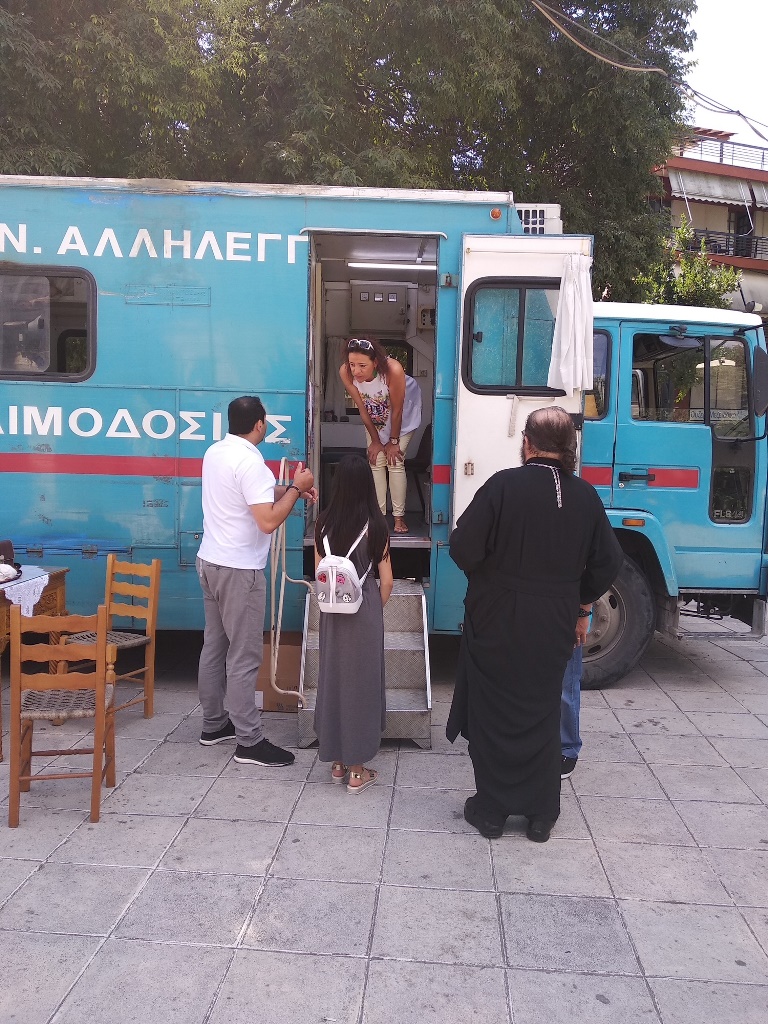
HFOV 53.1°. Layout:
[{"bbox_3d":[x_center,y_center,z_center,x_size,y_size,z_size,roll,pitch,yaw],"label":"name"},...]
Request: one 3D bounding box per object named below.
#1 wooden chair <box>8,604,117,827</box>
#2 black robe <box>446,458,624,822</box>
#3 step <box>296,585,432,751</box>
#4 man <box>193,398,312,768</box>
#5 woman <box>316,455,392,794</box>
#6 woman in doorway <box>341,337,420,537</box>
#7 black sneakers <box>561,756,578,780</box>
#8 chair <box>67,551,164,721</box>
[{"bbox_3d":[-1.308,0.784,3.165,0.410,0.880,0.420,0,5,-11],"label":"wooden chair"},{"bbox_3d":[0.582,0.496,3.079,0.650,1.420,0.450,1,5,-2],"label":"black robe"},{"bbox_3d":[-0.104,0.810,4.279,0.670,0.690,0.900,1,5,-2],"label":"step"},{"bbox_3d":[-0.655,0.311,3.748,0.520,1.750,0.480,-2,5,-33],"label":"man"},{"bbox_3d":[-0.146,0.481,3.470,0.380,1.475,0.360,3,5,20],"label":"woman"},{"bbox_3d":[-0.011,-0.503,5.086,0.440,1.280,0.520,3,5,28],"label":"woman in doorway"},{"bbox_3d":[0.755,1.174,3.545,0.110,0.110,0.290,5,6,44],"label":"black sneakers"},{"bbox_3d":[-1.507,0.699,4.172,0.410,0.880,0.410,4,5,30],"label":"chair"}]

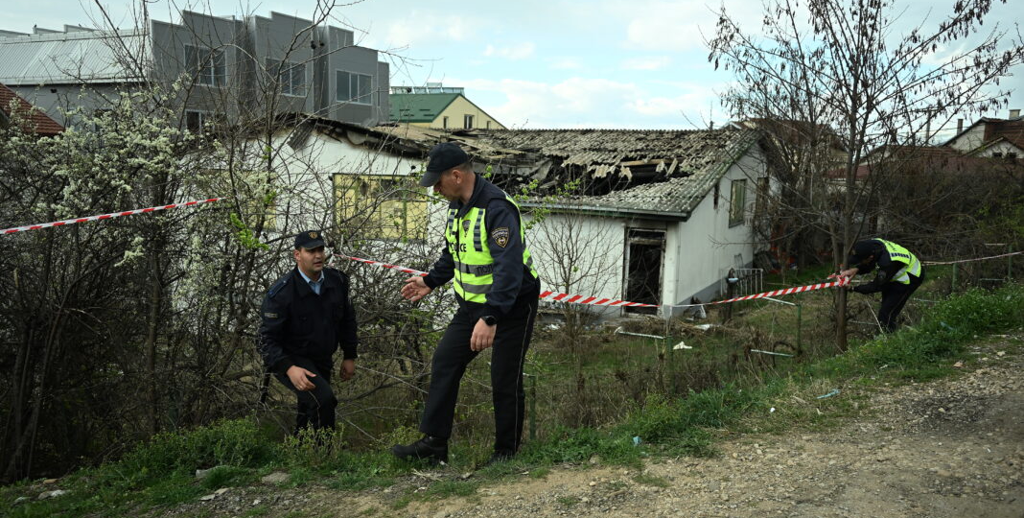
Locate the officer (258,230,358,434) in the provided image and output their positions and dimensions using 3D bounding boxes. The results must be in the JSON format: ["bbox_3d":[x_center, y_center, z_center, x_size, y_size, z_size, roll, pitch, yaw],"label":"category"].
[{"bbox_3d":[-1.306,0.584,5.080,0.560,1.560,0.620,-2,8,-27],"label":"officer"}]

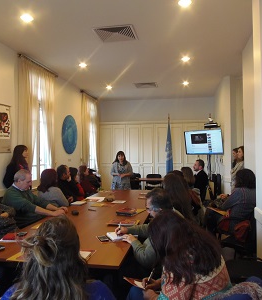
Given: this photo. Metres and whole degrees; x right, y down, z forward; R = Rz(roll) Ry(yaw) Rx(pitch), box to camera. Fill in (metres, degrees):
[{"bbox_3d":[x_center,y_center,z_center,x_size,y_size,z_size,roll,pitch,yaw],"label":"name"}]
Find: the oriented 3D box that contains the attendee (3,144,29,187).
[{"bbox_3d":[-1.940,0.745,4.750,0.400,1.660,0.460,0,0,-18],"label":"attendee"}]

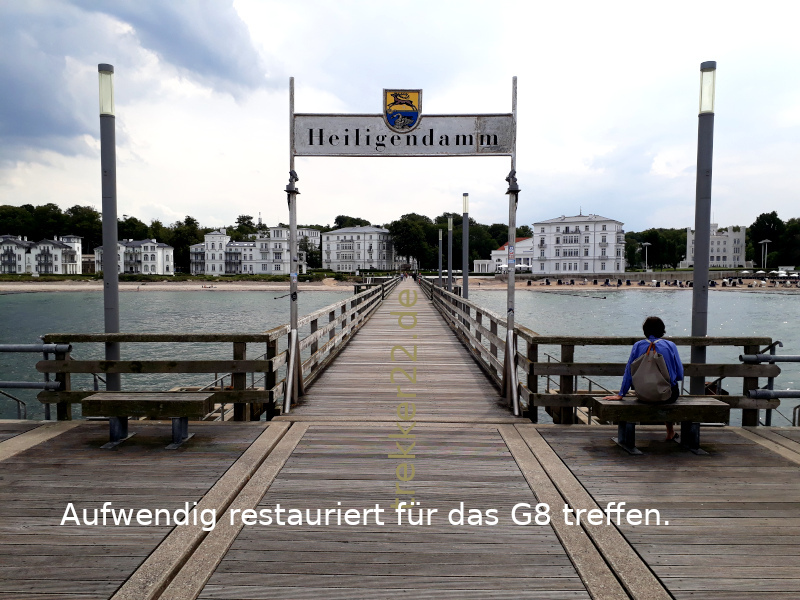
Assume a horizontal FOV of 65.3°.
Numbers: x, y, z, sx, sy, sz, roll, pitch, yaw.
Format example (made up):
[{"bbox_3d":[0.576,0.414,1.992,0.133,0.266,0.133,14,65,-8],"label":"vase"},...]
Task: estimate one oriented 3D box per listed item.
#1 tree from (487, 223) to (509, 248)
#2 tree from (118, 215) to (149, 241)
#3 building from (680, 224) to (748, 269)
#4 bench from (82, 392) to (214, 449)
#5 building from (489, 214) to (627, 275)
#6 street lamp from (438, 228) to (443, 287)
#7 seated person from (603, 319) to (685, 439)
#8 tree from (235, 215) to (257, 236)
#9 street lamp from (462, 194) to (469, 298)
[{"bbox_3d":[43.431,-22.913,274.240,11.500,21.800,11.500,0,3,0],"label":"tree"},{"bbox_3d":[-101.309,-21.400,237.271,13.000,22.100,13.000,0,3,0],"label":"tree"},{"bbox_3d":[134.704,-22.864,267.237,25.500,18.900,19.000,1,3,23],"label":"building"},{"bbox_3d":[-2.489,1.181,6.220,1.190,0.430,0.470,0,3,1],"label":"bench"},{"bbox_3d":[54.751,-18.893,217.646,42.000,19.500,19.000,1,3,28],"label":"building"},{"bbox_3d":[2.314,-1.932,35.349,0.170,4.120,0.170,0,3,1],"label":"street lamp"},{"bbox_3d":[2.338,0.788,6.100,0.750,1.260,0.700,0,3,1],"label":"seated person"},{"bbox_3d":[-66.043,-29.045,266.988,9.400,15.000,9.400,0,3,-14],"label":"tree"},{"bbox_3d":[1.986,-1.144,18.867,0.170,4.120,0.170,0,3,0],"label":"street lamp"}]

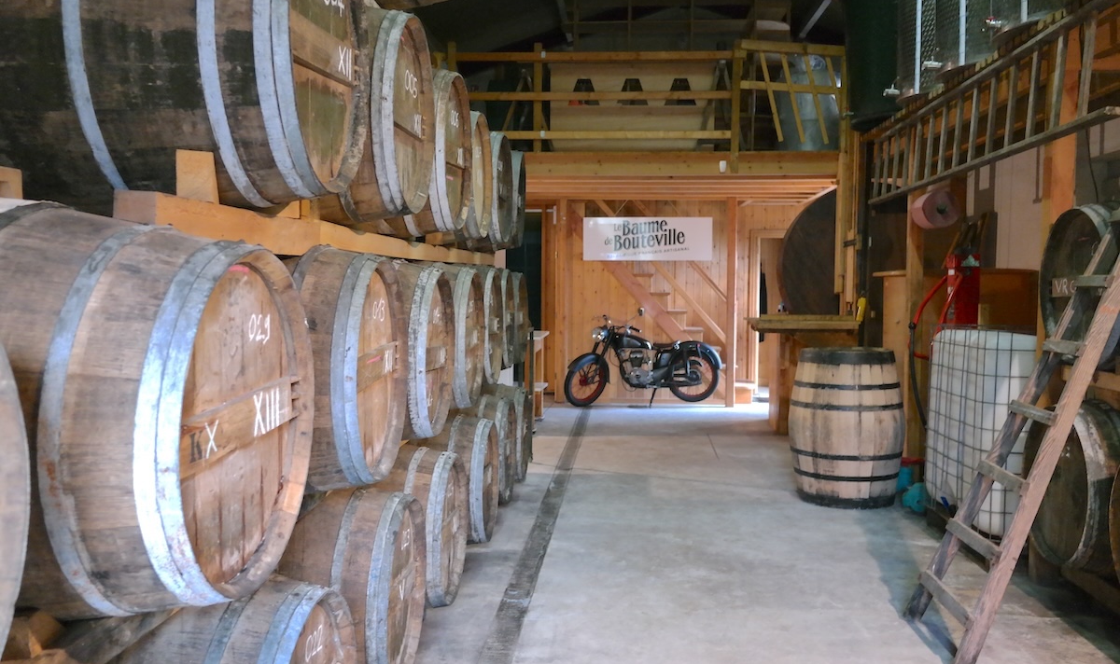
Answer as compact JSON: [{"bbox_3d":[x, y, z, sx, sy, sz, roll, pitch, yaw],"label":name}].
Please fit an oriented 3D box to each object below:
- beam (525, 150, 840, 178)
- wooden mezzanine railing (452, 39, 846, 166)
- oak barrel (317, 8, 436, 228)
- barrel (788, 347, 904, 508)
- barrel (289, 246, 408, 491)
[{"bbox_3d":[0.948,-1.696,9.450,3.700,0.235,0.110,0,2,4],"label":"beam"},{"bbox_3d":[0.836,-2.167,8.940,3.758,1.202,0.150,0,3,2],"label":"wooden mezzanine railing"},{"bbox_3d":[-0.940,-0.702,3.010,0.960,0.770,0.770,0,2,4],"label":"oak barrel"},{"bbox_3d":[1.870,0.610,6.100,0.750,0.940,0.750,0,2,4],"label":"barrel"},{"bbox_3d":[-1.032,0.102,2.737,1.056,0.800,0.800,1,3,3],"label":"barrel"}]

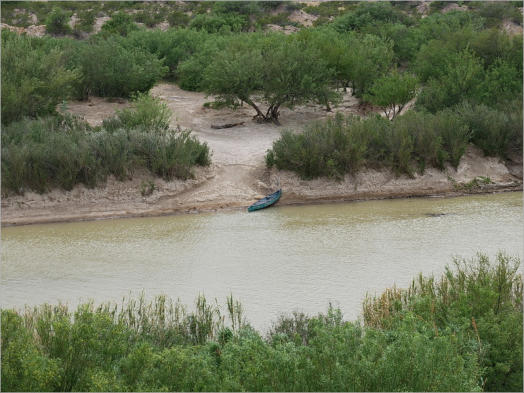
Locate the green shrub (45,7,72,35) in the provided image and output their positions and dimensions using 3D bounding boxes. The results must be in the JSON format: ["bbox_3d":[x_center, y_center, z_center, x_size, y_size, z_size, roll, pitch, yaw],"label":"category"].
[{"bbox_3d":[-20.501,-17.680,183.000,2.800,2.400,2.600,0,16,0],"label":"green shrub"}]

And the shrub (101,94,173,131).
[{"bbox_3d":[-10.555,-6.994,154.000,5.800,3.300,4.800,0,16,0],"label":"shrub"}]

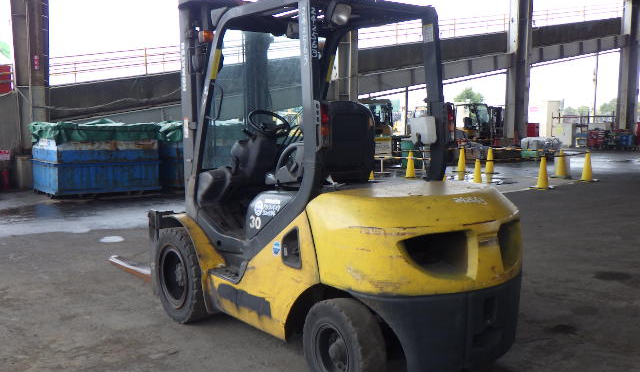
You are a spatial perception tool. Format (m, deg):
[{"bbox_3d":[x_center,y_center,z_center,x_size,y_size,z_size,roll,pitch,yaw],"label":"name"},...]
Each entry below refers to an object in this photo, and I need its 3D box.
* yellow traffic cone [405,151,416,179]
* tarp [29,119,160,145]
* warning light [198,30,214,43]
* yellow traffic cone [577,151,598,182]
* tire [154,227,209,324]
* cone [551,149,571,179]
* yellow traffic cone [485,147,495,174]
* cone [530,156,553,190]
[{"bbox_3d":[2.335,-0.573,16.175,0.360,0.700,0.360,0,6,0],"label":"yellow traffic cone"},{"bbox_3d":[-4.496,-1.108,12.680,2.100,0.450,1.650,-4,8,-38],"label":"tarp"},{"bbox_3d":[-0.758,-0.999,4.200,0.085,0.075,0.075,-4,7,-37],"label":"warning light"},{"bbox_3d":[6.585,-0.478,15.434,0.380,0.700,0.380,0,6,0],"label":"yellow traffic cone"},{"bbox_3d":[-0.978,0.639,4.631,0.210,0.690,0.690,-4,7,-37],"label":"tire"},{"bbox_3d":[6.300,-0.578,16.372,0.380,0.700,0.380,0,6,0],"label":"cone"},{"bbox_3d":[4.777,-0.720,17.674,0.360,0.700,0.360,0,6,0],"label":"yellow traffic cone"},{"bbox_3d":[4.855,-0.298,13.646,0.380,0.700,0.380,0,6,0],"label":"cone"}]

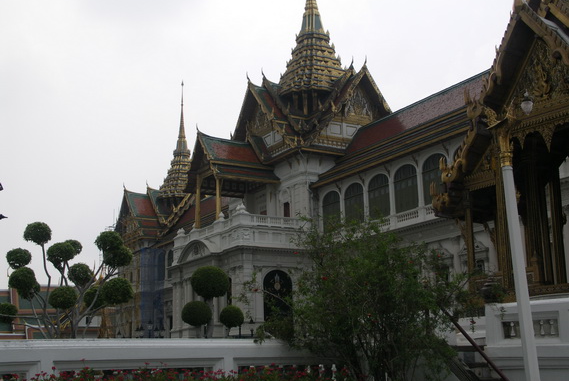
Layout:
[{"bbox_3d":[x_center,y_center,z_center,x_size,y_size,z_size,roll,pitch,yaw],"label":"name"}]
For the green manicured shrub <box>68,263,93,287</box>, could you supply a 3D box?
[{"bbox_3d":[-4.511,1.884,21.500,0.554,0.532,0.554,6,-15,-31],"label":"green manicured shrub"}]

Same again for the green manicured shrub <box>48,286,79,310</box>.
[{"bbox_3d":[-4.779,2.322,21.000,0.617,0.509,0.617,6,-15,-31],"label":"green manicured shrub"}]

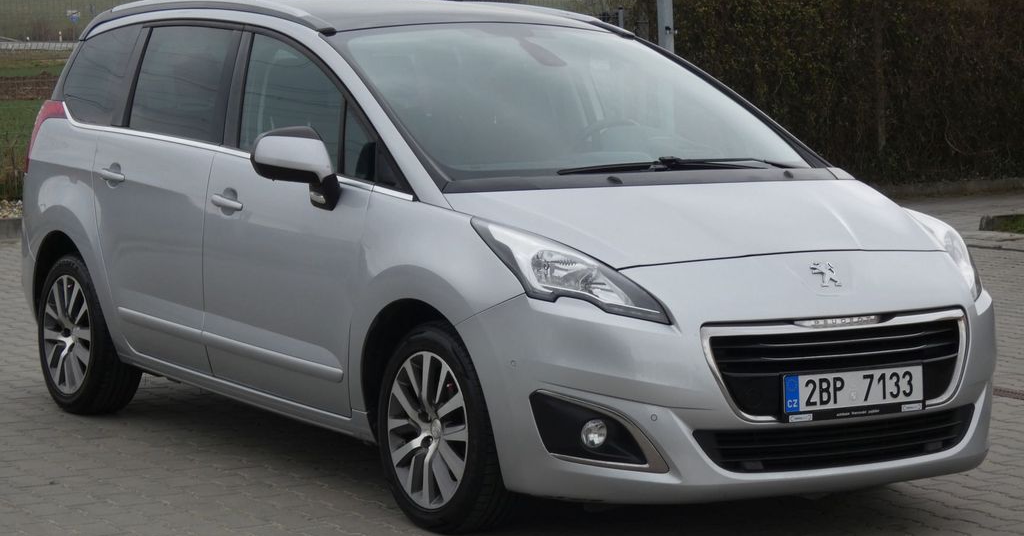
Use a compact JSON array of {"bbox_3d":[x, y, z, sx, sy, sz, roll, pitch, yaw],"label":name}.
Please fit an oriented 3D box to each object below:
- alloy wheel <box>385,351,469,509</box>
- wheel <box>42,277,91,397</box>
[{"bbox_3d":[-0.190,0.483,7.037,0.190,0.470,0.470,-3,6,-33],"label":"alloy wheel"},{"bbox_3d":[-1.682,0.261,9.283,0.190,0.472,0.472,-3,6,-33],"label":"wheel"}]

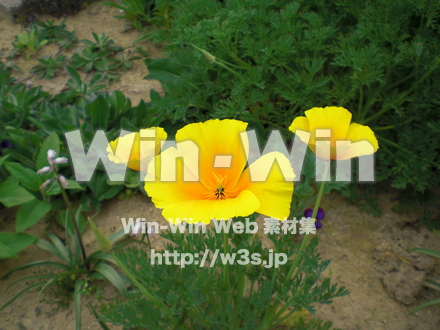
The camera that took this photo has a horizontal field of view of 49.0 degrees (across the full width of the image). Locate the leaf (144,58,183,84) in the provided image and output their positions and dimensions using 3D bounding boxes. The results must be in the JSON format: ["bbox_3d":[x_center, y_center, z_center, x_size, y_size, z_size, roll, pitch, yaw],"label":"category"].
[{"bbox_3d":[-0.115,-0.194,1.000,0.082,0.018,0.052,6,75,2],"label":"leaf"}]

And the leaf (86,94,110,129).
[{"bbox_3d":[-0.215,-0.094,0.860,0.043,0.066,0.012,0,21,0],"label":"leaf"}]

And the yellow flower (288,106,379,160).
[{"bbox_3d":[0.080,-0.021,0.340,0.063,0.035,0.057,0,36,0],"label":"yellow flower"}]

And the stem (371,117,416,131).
[{"bbox_3d":[0.259,-0.061,0.720,0.067,0.006,0.005,-17,0,7],"label":"stem"}]

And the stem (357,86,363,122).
[{"bbox_3d":[0.202,-0.088,0.700,0.006,0.060,0.005,4,29,-2],"label":"stem"}]

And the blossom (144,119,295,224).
[{"bbox_3d":[0.000,0.003,0.255,0.078,0.036,0.066,0,36,0],"label":"blossom"}]

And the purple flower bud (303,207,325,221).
[{"bbox_3d":[0.083,0.044,0.430,0.020,0.016,0.013,0,36,0],"label":"purple flower bud"}]

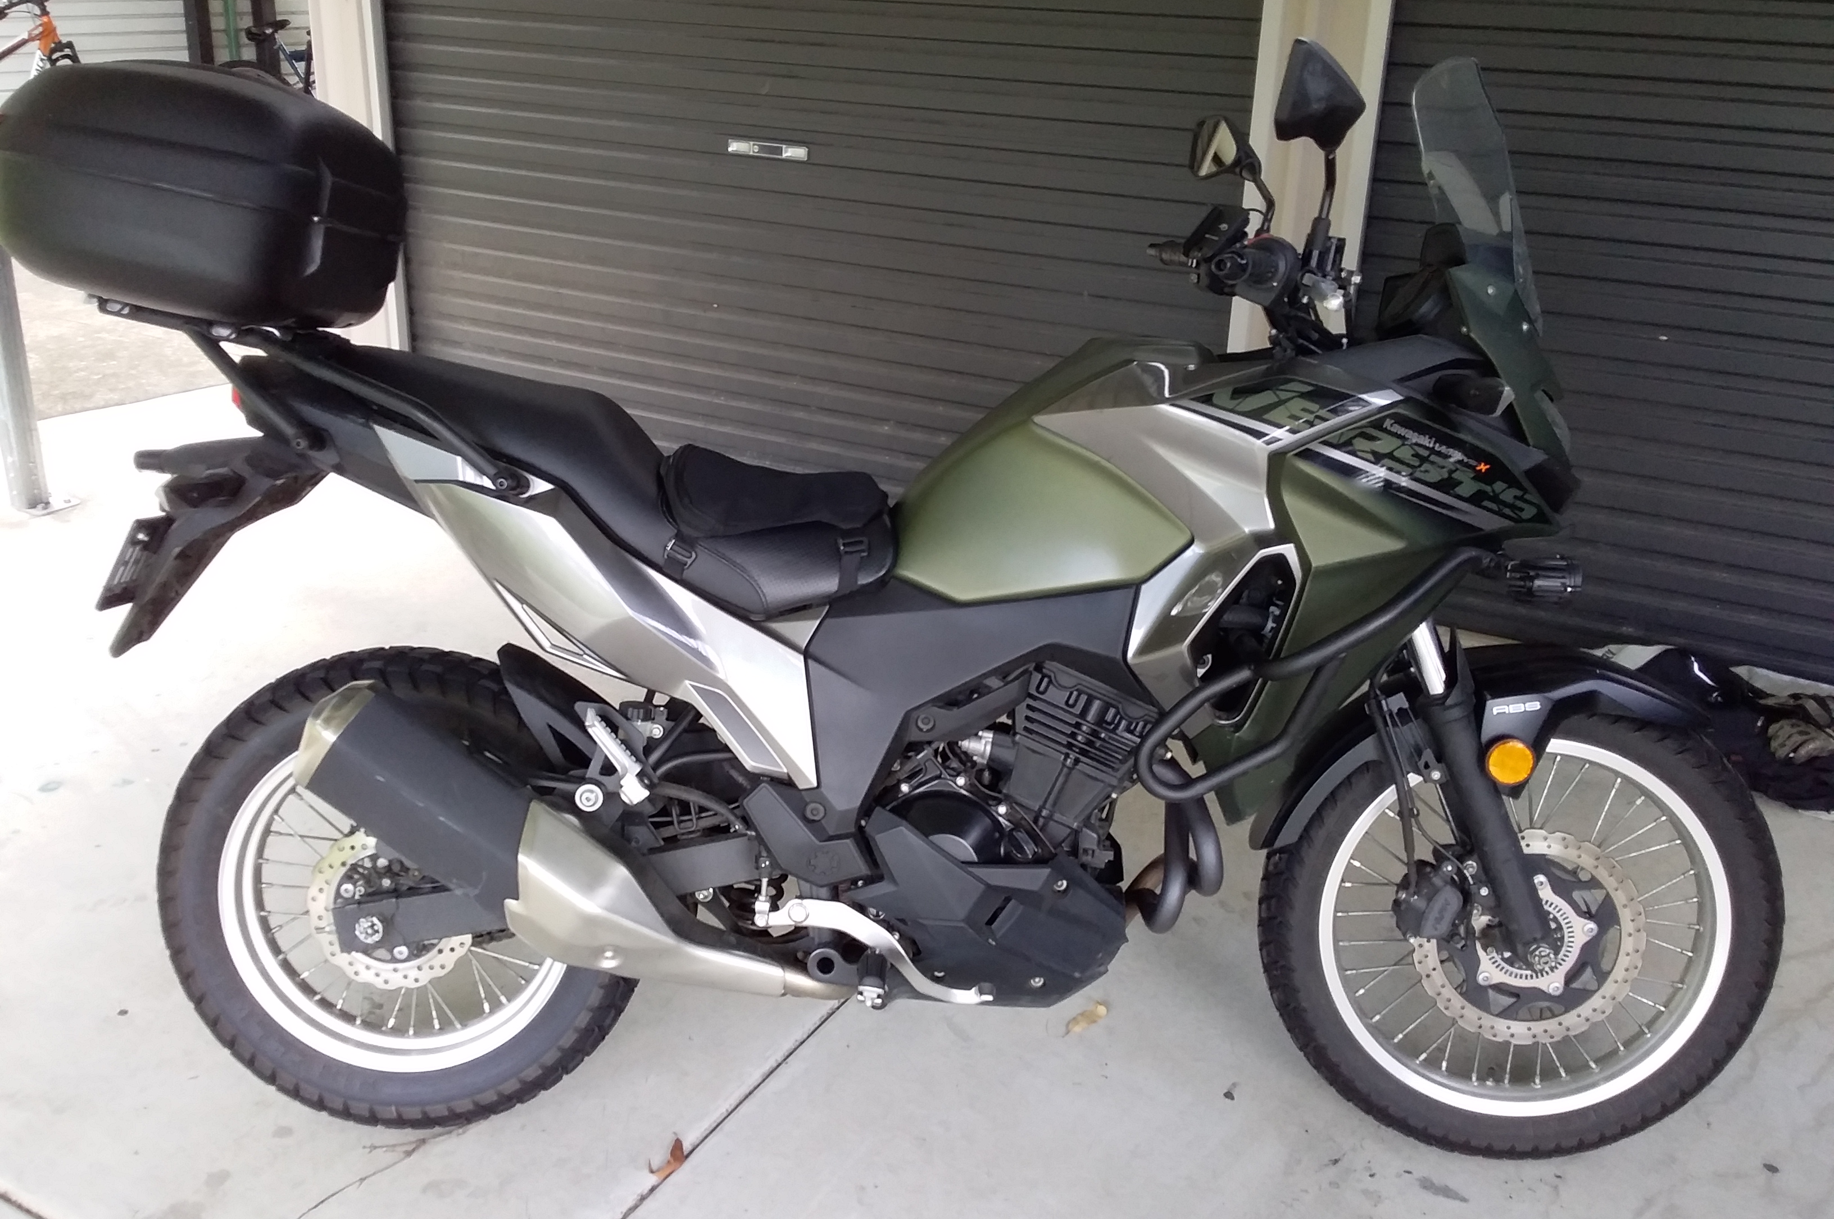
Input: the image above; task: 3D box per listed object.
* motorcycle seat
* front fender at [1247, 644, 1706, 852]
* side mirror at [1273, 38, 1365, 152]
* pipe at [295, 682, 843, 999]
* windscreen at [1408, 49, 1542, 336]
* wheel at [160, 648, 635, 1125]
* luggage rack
[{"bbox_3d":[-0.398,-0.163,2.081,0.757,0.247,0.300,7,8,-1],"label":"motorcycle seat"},{"bbox_3d":[0.710,0.175,2.115,0.571,0.245,0.190,-4,10,6],"label":"front fender"},{"bbox_3d":[0.412,-0.529,1.686,0.075,0.115,0.145,4,8,20],"label":"side mirror"},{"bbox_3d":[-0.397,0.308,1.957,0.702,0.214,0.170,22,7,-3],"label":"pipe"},{"bbox_3d":[0.696,-0.504,2.025,0.090,0.353,0.275,-18,7,3],"label":"windscreen"},{"bbox_3d":[-0.667,0.368,2.156,0.650,0.650,0.140,1,8,0],"label":"wheel"},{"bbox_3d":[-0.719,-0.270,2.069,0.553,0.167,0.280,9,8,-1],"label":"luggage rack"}]

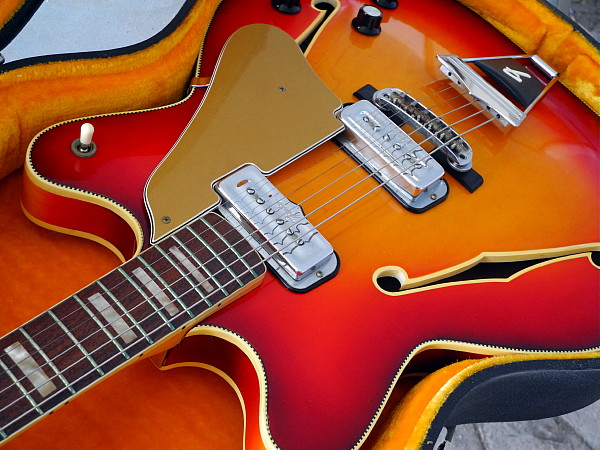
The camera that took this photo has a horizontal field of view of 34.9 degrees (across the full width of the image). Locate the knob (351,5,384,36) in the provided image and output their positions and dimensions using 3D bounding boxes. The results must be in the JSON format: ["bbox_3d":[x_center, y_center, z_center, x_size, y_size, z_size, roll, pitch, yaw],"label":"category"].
[{"bbox_3d":[0.057,-0.167,0.769,0.025,0.016,0.025,12,41,-11],"label":"knob"}]

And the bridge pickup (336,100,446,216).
[{"bbox_3d":[0.064,-0.055,0.680,0.102,0.015,0.050,46,48,14],"label":"bridge pickup"}]

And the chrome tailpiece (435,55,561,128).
[{"bbox_3d":[0.173,-0.120,0.793,0.086,0.013,0.148,46,39,14],"label":"chrome tailpiece"}]

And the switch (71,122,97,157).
[{"bbox_3d":[-0.131,-0.055,0.584,0.016,0.022,0.016,12,46,-12],"label":"switch"}]

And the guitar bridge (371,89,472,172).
[{"bbox_3d":[0.088,-0.069,0.692,0.081,0.015,0.023,41,47,10],"label":"guitar bridge"}]

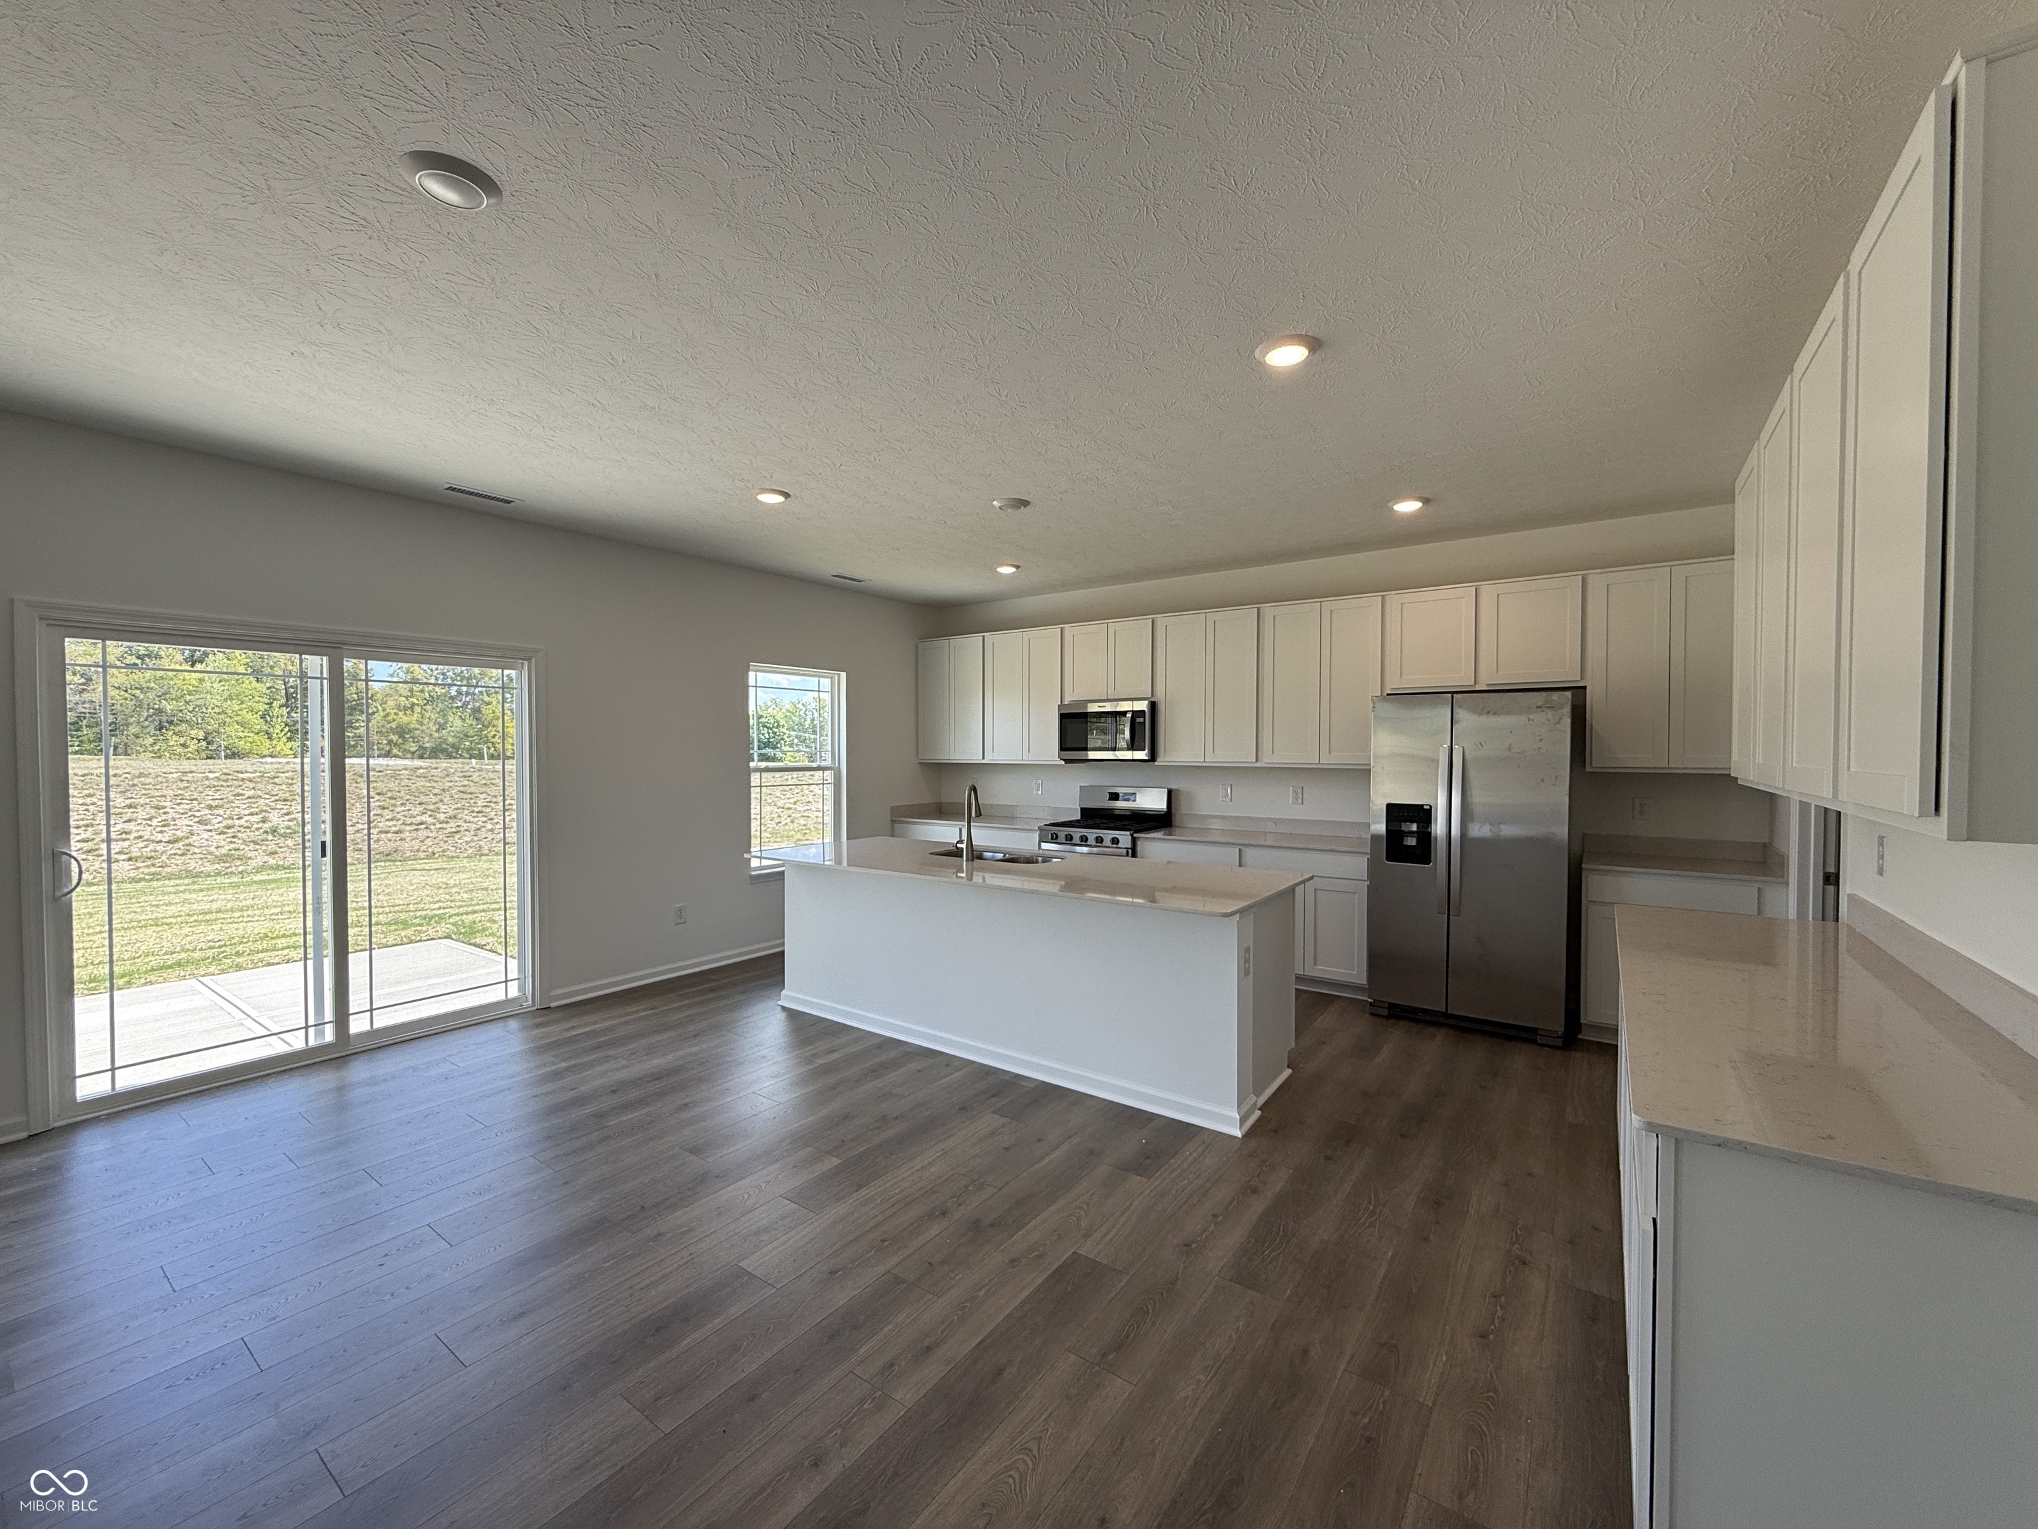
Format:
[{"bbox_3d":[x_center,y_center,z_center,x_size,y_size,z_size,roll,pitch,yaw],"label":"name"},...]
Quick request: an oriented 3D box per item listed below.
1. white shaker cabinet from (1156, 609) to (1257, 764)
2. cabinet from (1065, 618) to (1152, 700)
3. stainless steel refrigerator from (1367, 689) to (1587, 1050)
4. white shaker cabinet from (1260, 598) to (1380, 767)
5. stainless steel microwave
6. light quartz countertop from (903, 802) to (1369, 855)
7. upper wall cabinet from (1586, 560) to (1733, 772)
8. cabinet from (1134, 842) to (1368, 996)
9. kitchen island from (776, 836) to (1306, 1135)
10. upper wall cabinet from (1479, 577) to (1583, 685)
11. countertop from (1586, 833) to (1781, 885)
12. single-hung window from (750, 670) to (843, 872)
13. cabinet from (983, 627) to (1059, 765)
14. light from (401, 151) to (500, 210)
[{"bbox_3d":[1.373,-0.517,5.764,0.753,1.056,0.329,1,2,36],"label":"white shaker cabinet"},{"bbox_3d":[0.749,-0.766,6.253,0.770,0.598,0.330,1,1,35],"label":"cabinet"},{"bbox_3d":[2.543,0.519,4.625,0.913,1.777,0.780,1,2,36],"label":"stainless steel refrigerator"},{"bbox_3d":[1.994,-0.514,5.371,0.767,1.068,0.330,1,1,35],"label":"white shaker cabinet"},{"bbox_3d":[0.754,-0.242,6.211,0.762,0.425,0.410,1,1,35],"label":"stainless steel microwave"},{"bbox_3d":[0.666,0.436,6.112,3.828,0.139,0.622,1,2,36],"label":"light quartz countertop"},{"bbox_3d":[3.408,-0.490,4.311,0.712,1.056,0.329,1,2,36],"label":"upper wall cabinet"},{"bbox_3d":[1.603,0.950,5.500,1.522,0.875,0.622,1,1,35],"label":"cabinet"},{"bbox_3d":[-0.073,0.971,4.237,2.801,0.906,1.070,1,2,36],"label":"kitchen island"},{"bbox_3d":[2.908,-0.723,4.662,0.515,0.603,0.329,1,2,36],"label":"upper wall cabinet"},{"bbox_3d":[3.360,0.472,4.227,0.762,0.131,0.642,1,1,35],"label":"countertop"},{"bbox_3d":[-1.675,0.034,6.244,0.110,1.510,0.905,1,1,35],"label":"single-hung window"},{"bbox_3d":[0.122,-0.534,6.657,0.757,1.056,0.329,1,2,36],"label":"cabinet"},{"bbox_3d":[-1.276,-1.294,1.856,0.192,0.030,0.192,1,1,35],"label":"light"}]

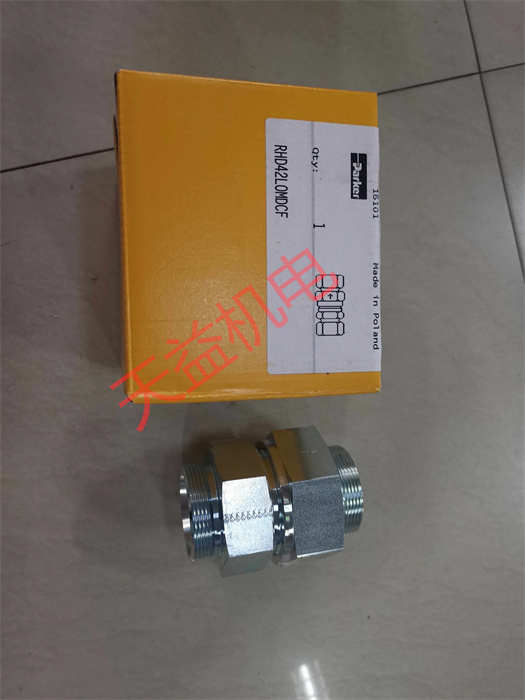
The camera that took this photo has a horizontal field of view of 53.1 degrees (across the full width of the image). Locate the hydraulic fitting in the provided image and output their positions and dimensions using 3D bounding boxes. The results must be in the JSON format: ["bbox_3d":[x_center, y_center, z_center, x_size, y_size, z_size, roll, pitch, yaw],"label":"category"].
[{"bbox_3d":[0.003,0.088,0.307,0.097,0.070,0.079,-5,94,-15],"label":"hydraulic fitting"}]

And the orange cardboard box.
[{"bbox_3d":[-0.018,-0.047,0.266,0.102,0.127,0.119,-2,94,-15],"label":"orange cardboard box"}]

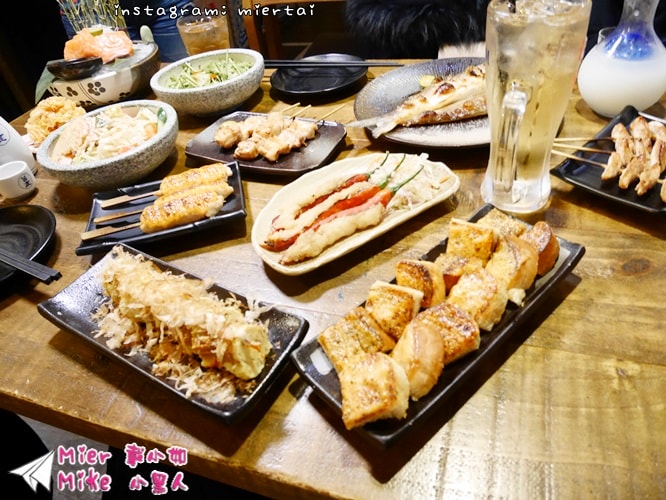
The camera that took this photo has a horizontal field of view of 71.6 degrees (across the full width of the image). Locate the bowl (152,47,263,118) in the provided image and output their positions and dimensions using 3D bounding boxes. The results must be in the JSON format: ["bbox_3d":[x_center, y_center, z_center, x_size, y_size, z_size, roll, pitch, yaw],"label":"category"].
[{"bbox_3d":[-0.195,-0.265,0.754,0.177,0.061,0.177,-10,41,0],"label":"bowl"}]

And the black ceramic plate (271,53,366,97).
[{"bbox_3d":[-0.023,-0.287,0.774,0.159,0.022,0.159,-6,41,5],"label":"black ceramic plate"}]

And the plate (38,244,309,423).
[{"bbox_3d":[-0.138,0.062,0.389,0.231,0.033,0.089,18,48,28],"label":"plate"}]

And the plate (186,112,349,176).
[{"bbox_3d":[-0.088,-0.140,0.618,0.185,0.023,0.115,16,47,27],"label":"plate"}]

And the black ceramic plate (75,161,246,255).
[{"bbox_3d":[-0.189,-0.046,0.530,0.178,0.025,0.113,-13,41,-4],"label":"black ceramic plate"}]

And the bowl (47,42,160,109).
[{"bbox_3d":[-0.395,-0.301,0.829,0.192,0.072,0.192,-10,41,0],"label":"bowl"}]

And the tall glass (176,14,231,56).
[{"bbox_3d":[-0.231,-0.381,0.870,0.092,0.093,0.092,-10,41,0],"label":"tall glass"}]

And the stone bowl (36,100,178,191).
[{"bbox_3d":[-0.284,-0.129,0.617,0.177,0.061,0.177,-10,41,0],"label":"stone bowl"}]

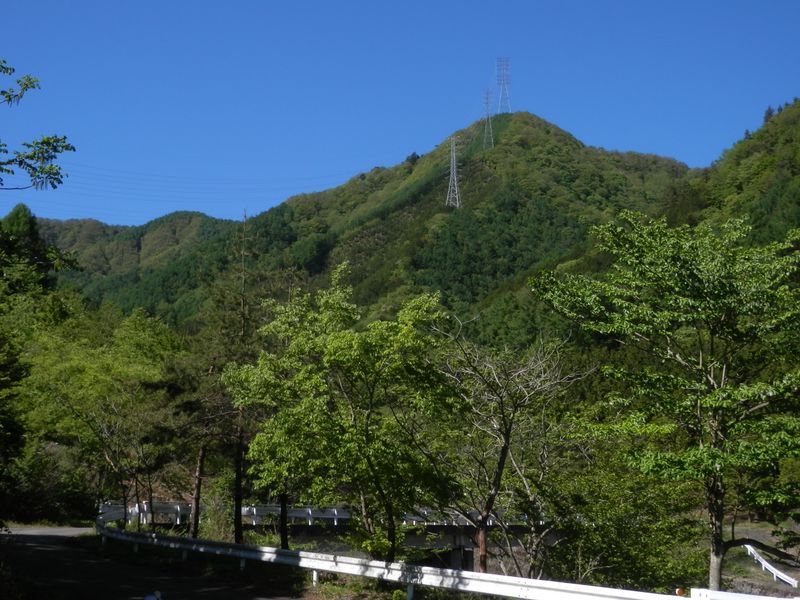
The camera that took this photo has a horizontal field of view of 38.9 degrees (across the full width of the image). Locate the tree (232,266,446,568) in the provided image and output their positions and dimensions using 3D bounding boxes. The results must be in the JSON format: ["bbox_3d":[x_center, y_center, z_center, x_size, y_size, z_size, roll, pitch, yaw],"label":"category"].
[{"bbox_3d":[-1.496,3.040,27.896,5.200,7.700,5.000,0,-10,0],"label":"tree"}]

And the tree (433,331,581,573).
[{"bbox_3d":[2.558,3.935,26.926,3.400,6.500,3.300,0,-10,0],"label":"tree"}]

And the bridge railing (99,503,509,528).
[{"bbox_3d":[-2.700,9.725,52.103,0.600,0.850,28.000,-7,-12,35],"label":"bridge railing"}]

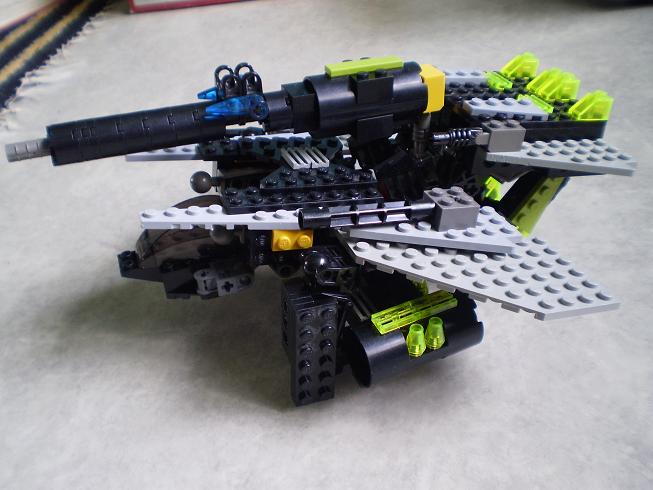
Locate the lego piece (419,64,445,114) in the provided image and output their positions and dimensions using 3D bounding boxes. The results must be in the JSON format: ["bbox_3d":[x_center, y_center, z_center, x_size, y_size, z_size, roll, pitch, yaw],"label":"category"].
[{"bbox_3d":[0.044,-0.068,0.297,0.012,0.016,0.016,-12,33,-13],"label":"lego piece"}]

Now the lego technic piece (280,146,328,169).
[{"bbox_3d":[-0.009,-0.039,0.302,0.016,0.003,0.016,-6,31,-19],"label":"lego technic piece"}]

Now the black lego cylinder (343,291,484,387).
[{"bbox_3d":[0.033,0.035,0.263,0.048,0.026,0.025,-18,41,-17],"label":"black lego cylinder"}]

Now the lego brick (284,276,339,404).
[{"bbox_3d":[-0.006,0.040,0.271,0.016,0.048,0.018,-9,33,-16],"label":"lego brick"}]

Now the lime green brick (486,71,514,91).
[{"bbox_3d":[0.082,-0.079,0.327,0.008,0.003,0.016,-5,32,-19],"label":"lime green brick"}]

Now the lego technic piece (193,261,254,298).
[{"bbox_3d":[-0.042,0.014,0.275,0.024,0.009,0.008,-16,34,-22],"label":"lego technic piece"}]

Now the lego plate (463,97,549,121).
[{"bbox_3d":[0.076,-0.057,0.287,0.032,0.005,0.016,-5,33,-18],"label":"lego plate"}]

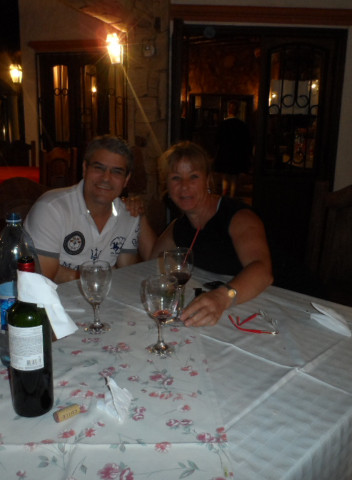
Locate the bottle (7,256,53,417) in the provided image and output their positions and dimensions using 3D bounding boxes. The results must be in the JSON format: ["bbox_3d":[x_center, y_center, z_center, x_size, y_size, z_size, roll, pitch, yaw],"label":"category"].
[{"bbox_3d":[-0.278,0.181,0.848,0.076,0.300,0.076,1,12,0],"label":"bottle"}]

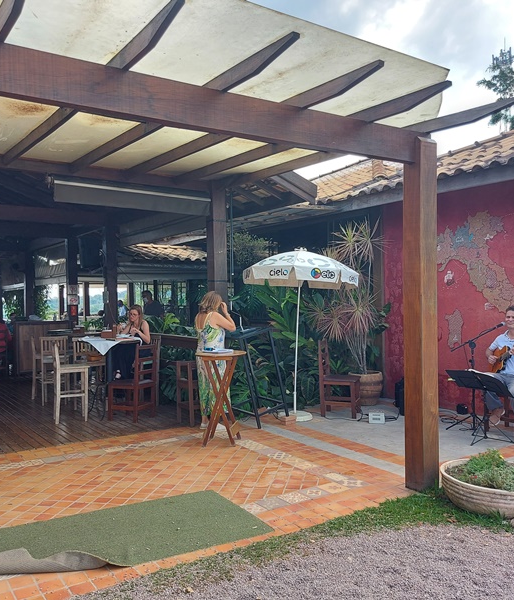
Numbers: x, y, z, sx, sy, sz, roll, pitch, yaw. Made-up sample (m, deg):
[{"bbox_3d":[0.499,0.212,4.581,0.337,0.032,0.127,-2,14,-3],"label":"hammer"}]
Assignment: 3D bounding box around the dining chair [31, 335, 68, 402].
[{"bbox_3d":[-3.406,1.085,9.052,0.460,1.020,0.420,-1,0,-18],"label":"dining chair"}]

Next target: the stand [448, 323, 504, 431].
[{"bbox_3d":[2.492,0.877,6.362,0.620,1.270,0.550,-1,0,30],"label":"stand"}]

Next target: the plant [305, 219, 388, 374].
[{"bbox_3d":[1.315,-0.050,8.150,1.050,2.300,1.180,-1,0,0],"label":"plant"}]

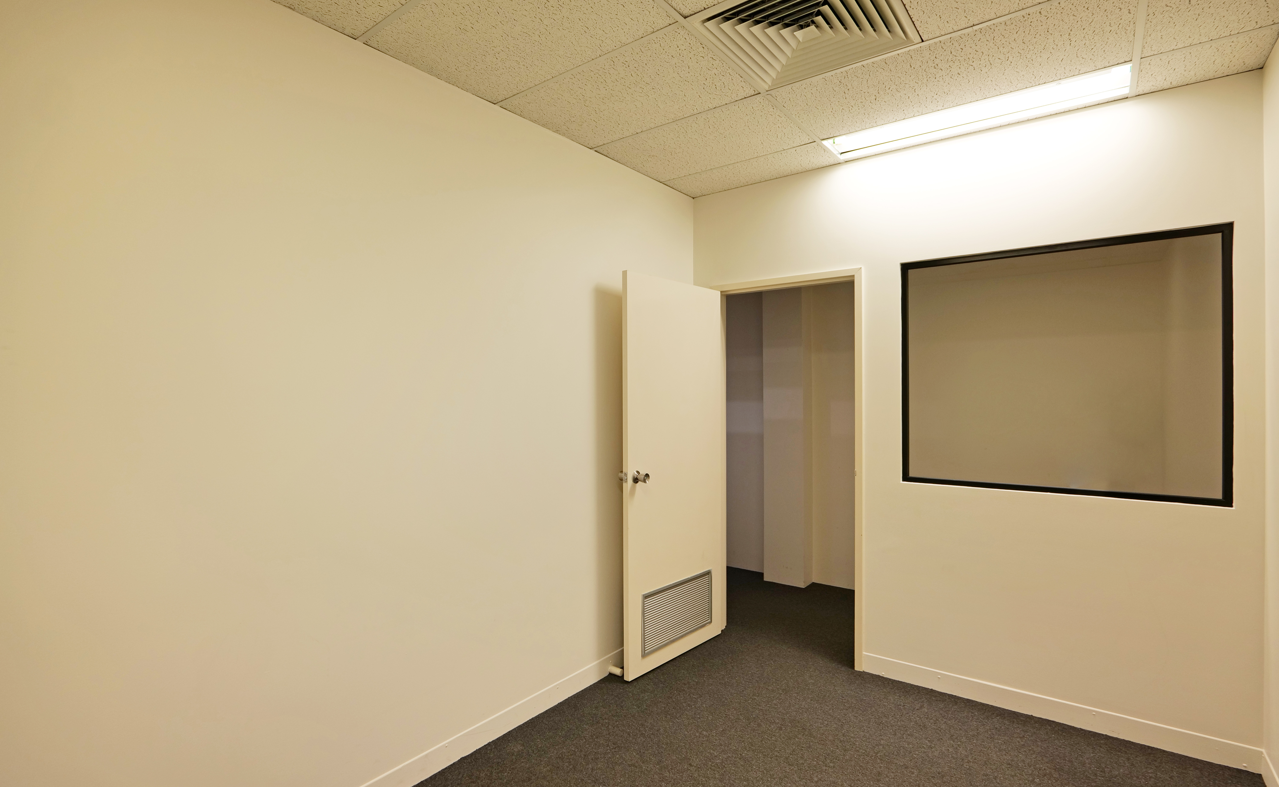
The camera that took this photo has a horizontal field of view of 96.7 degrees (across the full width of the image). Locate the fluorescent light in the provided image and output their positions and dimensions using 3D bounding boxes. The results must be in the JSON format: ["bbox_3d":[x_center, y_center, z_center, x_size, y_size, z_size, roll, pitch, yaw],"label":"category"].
[{"bbox_3d":[1.495,-1.280,2.623,1.180,0.070,0.340,0,0,36],"label":"fluorescent light"}]

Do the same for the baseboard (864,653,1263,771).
[{"bbox_3d":[1.813,1.435,2.632,1.490,0.098,0.015,0,0,36],"label":"baseboard"}]

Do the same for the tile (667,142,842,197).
[{"bbox_3d":[0.622,-1.265,3.240,0.945,0.020,0.360,0,0,37],"label":"tile"}]

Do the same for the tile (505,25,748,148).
[{"bbox_3d":[-0.052,-1.255,2.415,0.945,0.020,0.585,0,0,37],"label":"tile"}]

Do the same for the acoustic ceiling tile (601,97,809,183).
[{"bbox_3d":[0.320,-1.260,2.870,0.945,0.020,0.585,0,0,37],"label":"acoustic ceiling tile"}]

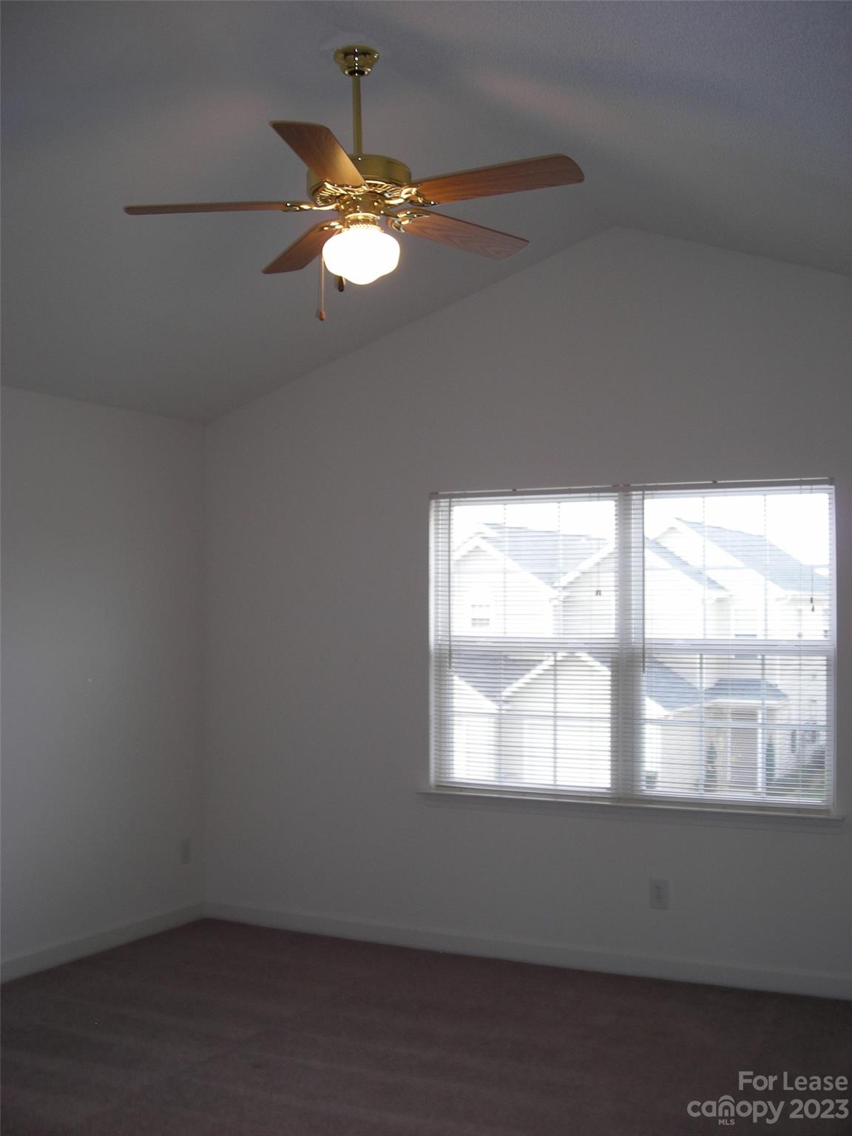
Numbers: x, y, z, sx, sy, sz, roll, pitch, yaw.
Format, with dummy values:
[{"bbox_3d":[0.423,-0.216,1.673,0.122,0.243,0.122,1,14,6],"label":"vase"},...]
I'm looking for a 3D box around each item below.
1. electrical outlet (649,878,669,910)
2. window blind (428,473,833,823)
[{"bbox_3d":[0.932,1.302,4.980,0.072,0.116,0.012,-1,-2,28],"label":"electrical outlet"},{"bbox_3d":[0.796,0.309,5.127,1.735,1.290,0.100,-1,-2,28],"label":"window blind"}]

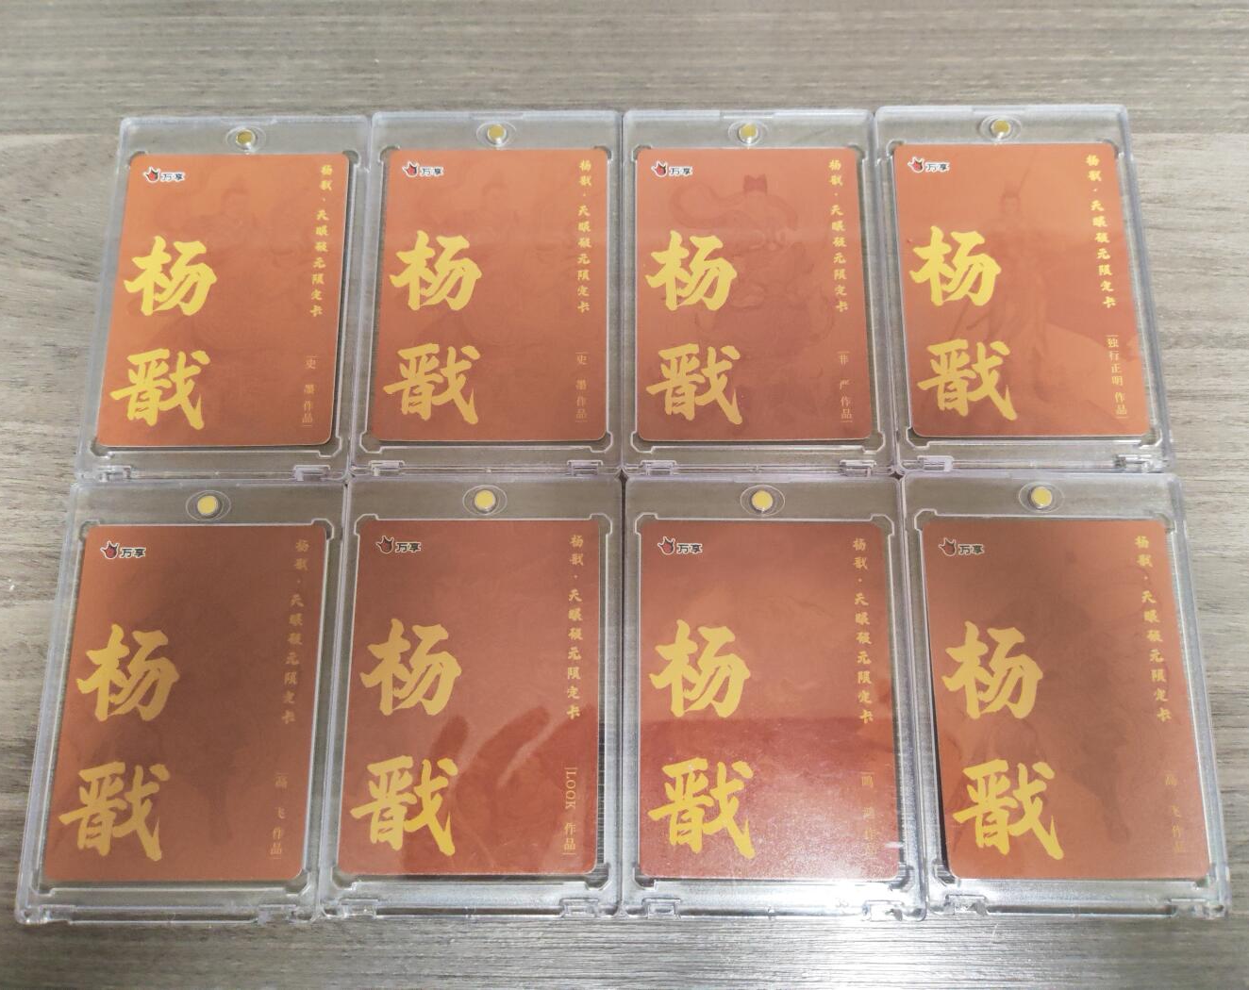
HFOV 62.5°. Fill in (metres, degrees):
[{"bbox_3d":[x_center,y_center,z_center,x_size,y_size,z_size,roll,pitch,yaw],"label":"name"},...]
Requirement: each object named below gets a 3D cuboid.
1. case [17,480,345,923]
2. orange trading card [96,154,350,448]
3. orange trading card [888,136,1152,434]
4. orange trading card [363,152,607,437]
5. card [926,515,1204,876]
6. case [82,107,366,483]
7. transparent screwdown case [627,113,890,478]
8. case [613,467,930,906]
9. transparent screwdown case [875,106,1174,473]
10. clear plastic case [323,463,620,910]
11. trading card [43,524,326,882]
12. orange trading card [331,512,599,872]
[{"bbox_3d":[-0.108,0.050,0.261,0.072,0.008,0.108,0,76,0],"label":"case"},{"bbox_3d":[-0.111,-0.056,0.287,0.063,0.001,0.088,-1,76,0],"label":"orange trading card"},{"bbox_3d":[0.109,-0.058,0.285,0.063,0.001,0.088,0,76,1],"label":"orange trading card"},{"bbox_3d":[-0.036,-0.057,0.286,0.063,0.001,0.088,0,76,1],"label":"orange trading card"},{"bbox_3d":[0.110,0.049,0.258,0.063,0.001,0.088,0,76,0],"label":"card"},{"bbox_3d":[-0.108,-0.055,0.287,0.072,0.008,0.108,0,76,0],"label":"case"},{"bbox_3d":[0.036,-0.057,0.286,0.072,0.007,0.108,0,76,1],"label":"transparent screwdown case"},{"bbox_3d":[0.035,0.048,0.260,0.072,0.007,0.108,0,76,1],"label":"case"},{"bbox_3d":[0.107,-0.058,0.285,0.072,0.008,0.108,0,76,1],"label":"transparent screwdown case"},{"bbox_3d":[-0.036,0.048,0.260,0.072,0.007,0.108,0,76,1],"label":"clear plastic case"},{"bbox_3d":[-0.110,0.051,0.260,0.063,0.001,0.088,0,76,0],"label":"trading card"},{"bbox_3d":[-0.038,0.049,0.260,0.063,0.001,0.088,0,76,1],"label":"orange trading card"}]

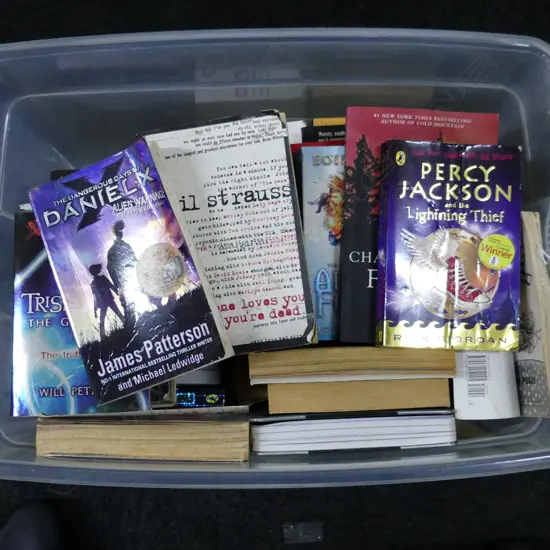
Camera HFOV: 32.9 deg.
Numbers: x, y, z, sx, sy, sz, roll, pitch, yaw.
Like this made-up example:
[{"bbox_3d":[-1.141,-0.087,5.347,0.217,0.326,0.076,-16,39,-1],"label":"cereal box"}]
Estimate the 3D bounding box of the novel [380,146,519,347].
[{"bbox_3d":[0.172,-0.028,0.913,0.129,0.026,0.198,2,86,-1],"label":"novel"}]

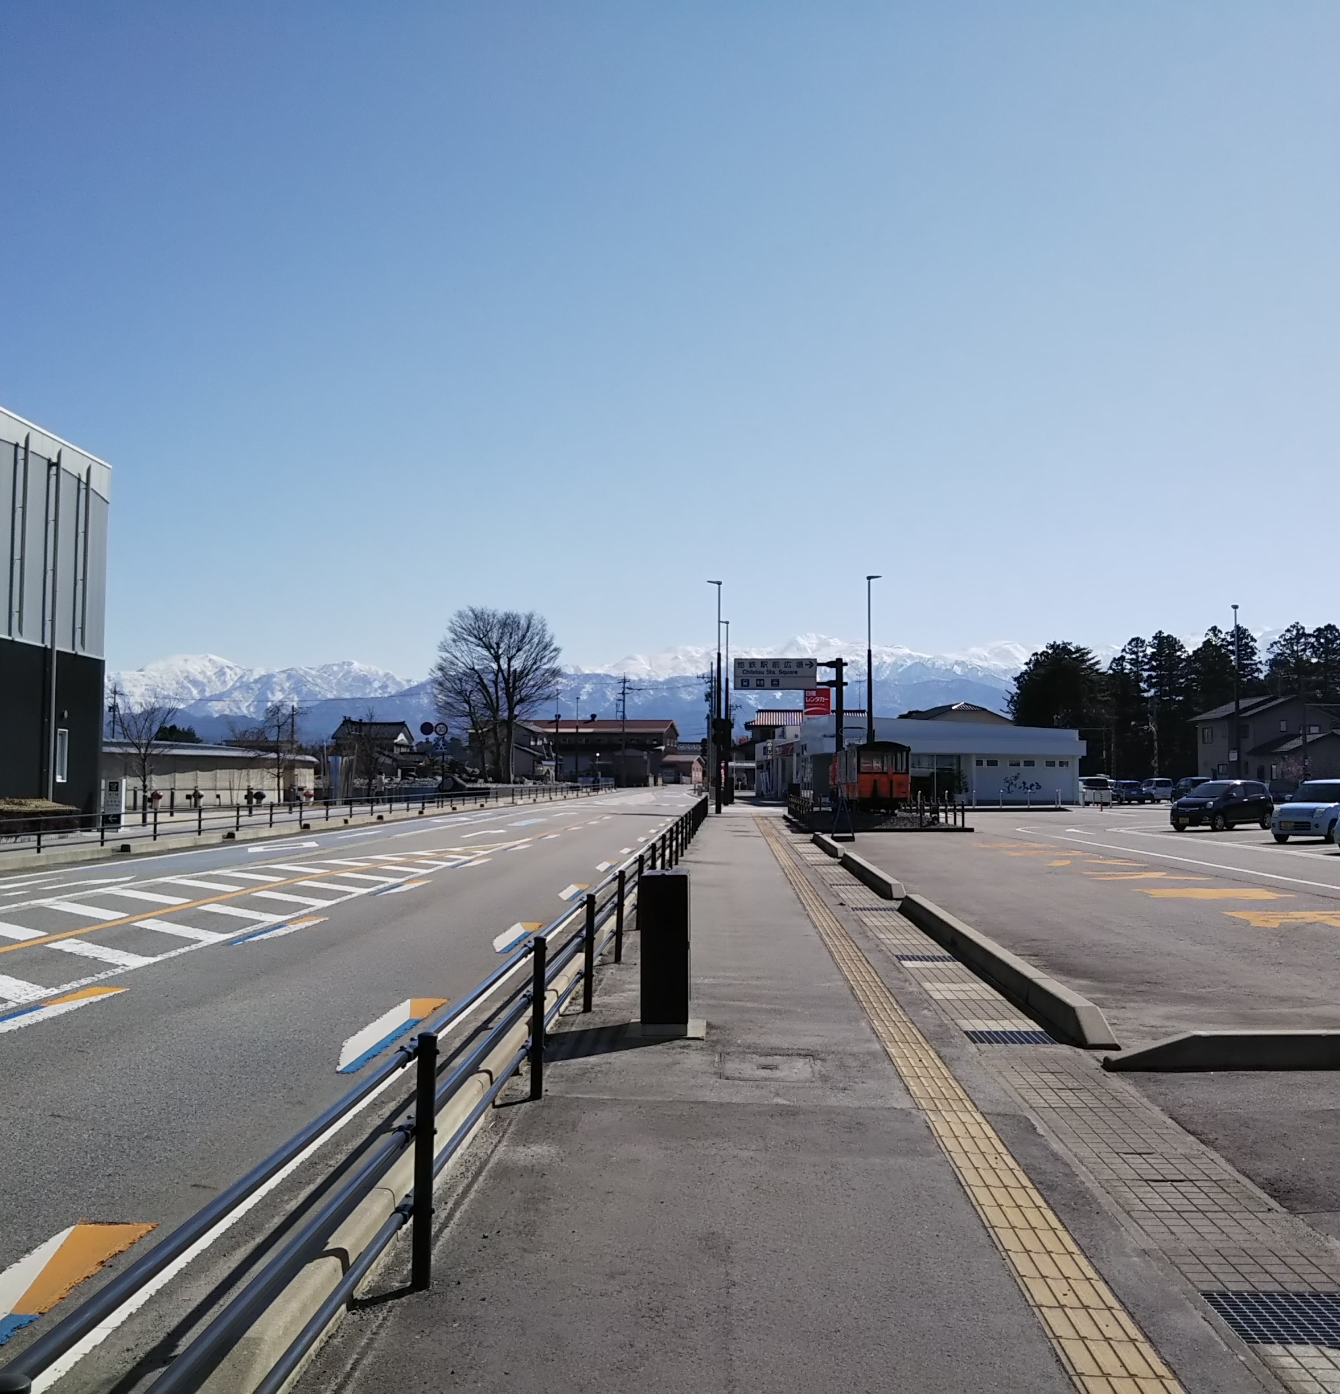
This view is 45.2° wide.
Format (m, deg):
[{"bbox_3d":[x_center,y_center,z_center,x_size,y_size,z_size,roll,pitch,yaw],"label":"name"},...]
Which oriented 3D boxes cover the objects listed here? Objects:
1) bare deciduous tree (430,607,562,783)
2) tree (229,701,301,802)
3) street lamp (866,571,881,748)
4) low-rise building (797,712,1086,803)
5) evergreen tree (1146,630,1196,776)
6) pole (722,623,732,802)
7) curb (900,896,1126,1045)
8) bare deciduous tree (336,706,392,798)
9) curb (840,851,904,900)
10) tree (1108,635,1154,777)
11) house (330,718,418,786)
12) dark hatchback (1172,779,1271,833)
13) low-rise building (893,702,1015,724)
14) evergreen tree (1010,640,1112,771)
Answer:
[{"bbox_3d":[-13.200,0.000,122.000,9.600,13.400,9.600,0,-3,0],"label":"bare deciduous tree"},{"bbox_3d":[-21.630,2.956,86.000,3.500,5.600,3.500,0,-3,0],"label":"tree"},{"bbox_3d":[8.626,-0.043,68.200,0.700,10.100,0.300,0,-3,2],"label":"street lamp"},{"bbox_3d":[14.600,3.770,90.600,15.000,4.700,8.500,1,-4,-13],"label":"low-rise building"},{"bbox_3d":[42.000,1.400,135.000,4.000,14.000,4.000,0,-3,0],"label":"evergreen tree"},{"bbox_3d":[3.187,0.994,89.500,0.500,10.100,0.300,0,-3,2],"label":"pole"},{"bbox_3d":[2.880,2.320,15.120,0.210,0.200,10.300,0,-3,2],"label":"curb"},{"bbox_3d":[-16.500,3.100,87.000,3.100,5.200,3.100,0,-3,0],"label":"bare deciduous tree"},{"bbox_3d":[3.310,2.907,26.600,0.220,0.210,8.900,0,-3,2],"label":"curb"},{"bbox_3d":[40.133,1.832,140.000,4.100,13.800,4.200,0,-3,0],"label":"tree"},{"bbox_3d":[-33.200,6.466,180.000,8.800,7.600,8.300,0,-3,0],"label":"house"},{"bbox_3d":[16.667,3.270,48.400,3.395,1.500,1.475,2,-3,-34],"label":"dark hatchback"},{"bbox_3d":[23.300,4.300,132.000,11.000,7.600,10.000,1,-4,-6],"label":"low-rise building"},{"bbox_3d":[31.000,1.750,128.000,7.500,12.500,7.500,0,-3,0],"label":"evergreen tree"}]

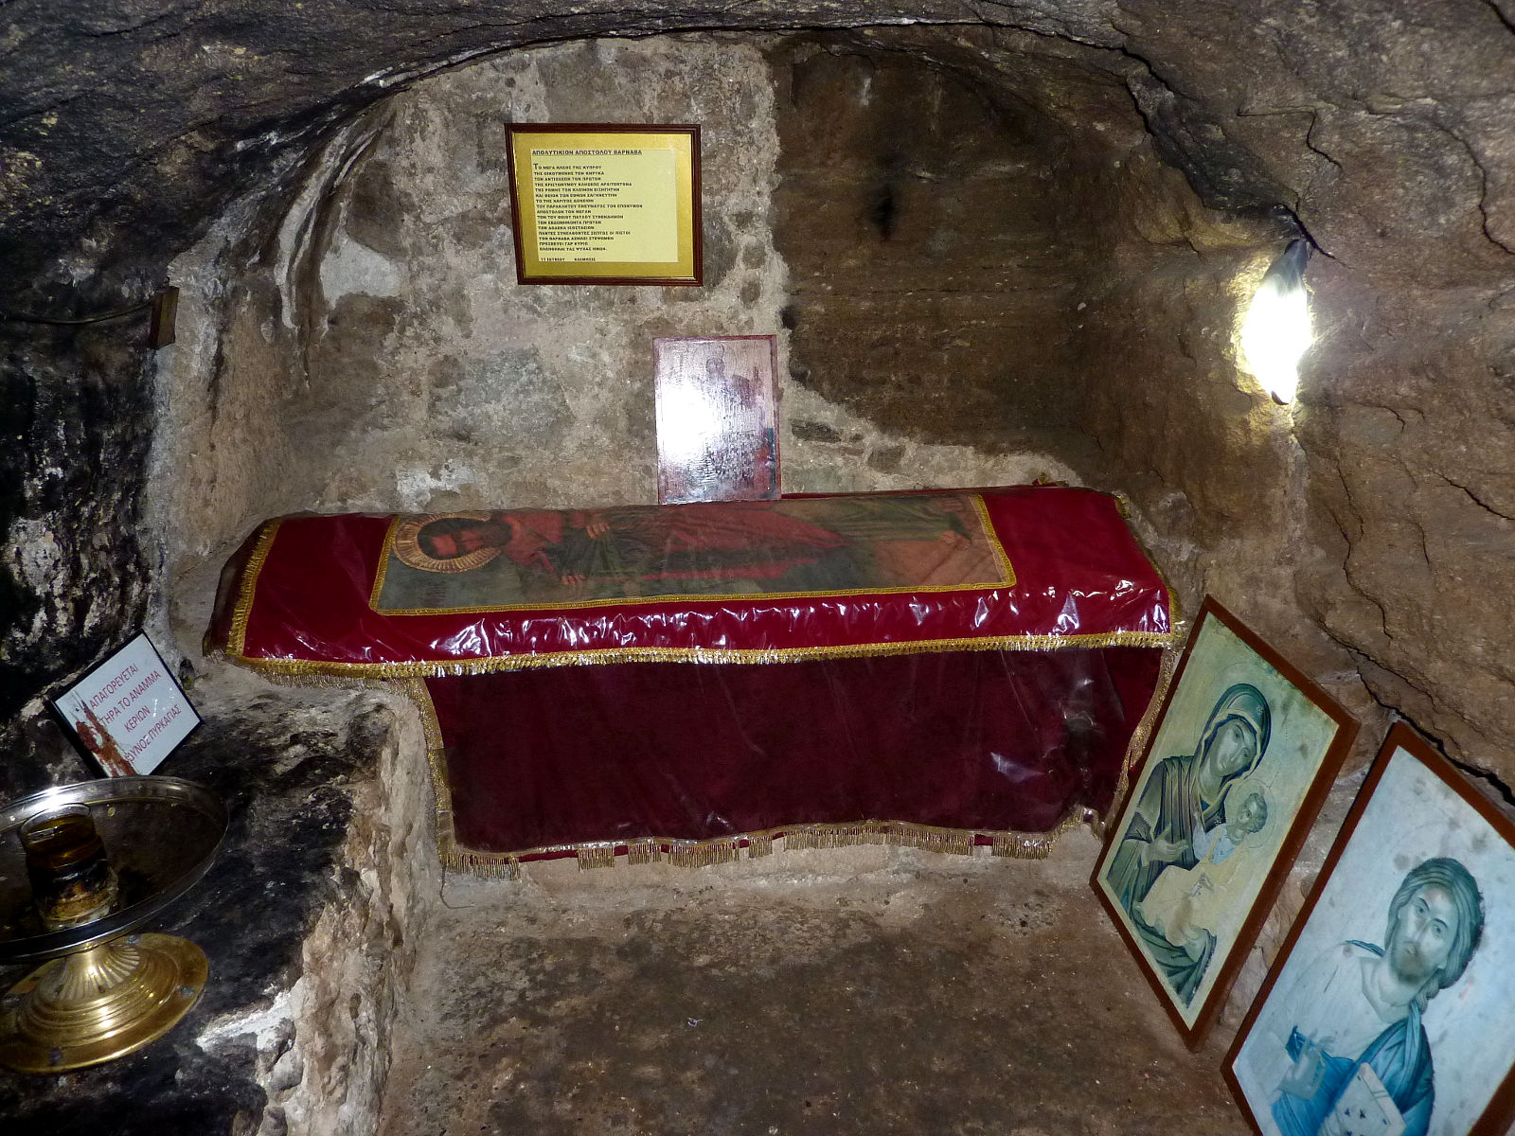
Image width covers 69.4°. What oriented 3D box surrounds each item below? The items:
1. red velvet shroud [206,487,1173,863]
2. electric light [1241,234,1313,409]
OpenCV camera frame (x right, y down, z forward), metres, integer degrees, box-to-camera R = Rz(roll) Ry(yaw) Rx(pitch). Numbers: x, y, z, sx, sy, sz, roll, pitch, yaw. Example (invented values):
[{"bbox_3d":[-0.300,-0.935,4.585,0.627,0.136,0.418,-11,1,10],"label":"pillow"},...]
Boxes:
[{"bbox_3d":[-0.111,0.233,2.469,1.930,0.740,0.490,-2,23,-5],"label":"red velvet shroud"},{"bbox_3d":[0.884,-0.419,1.858,0.100,0.260,0.095,20,30,39],"label":"electric light"}]

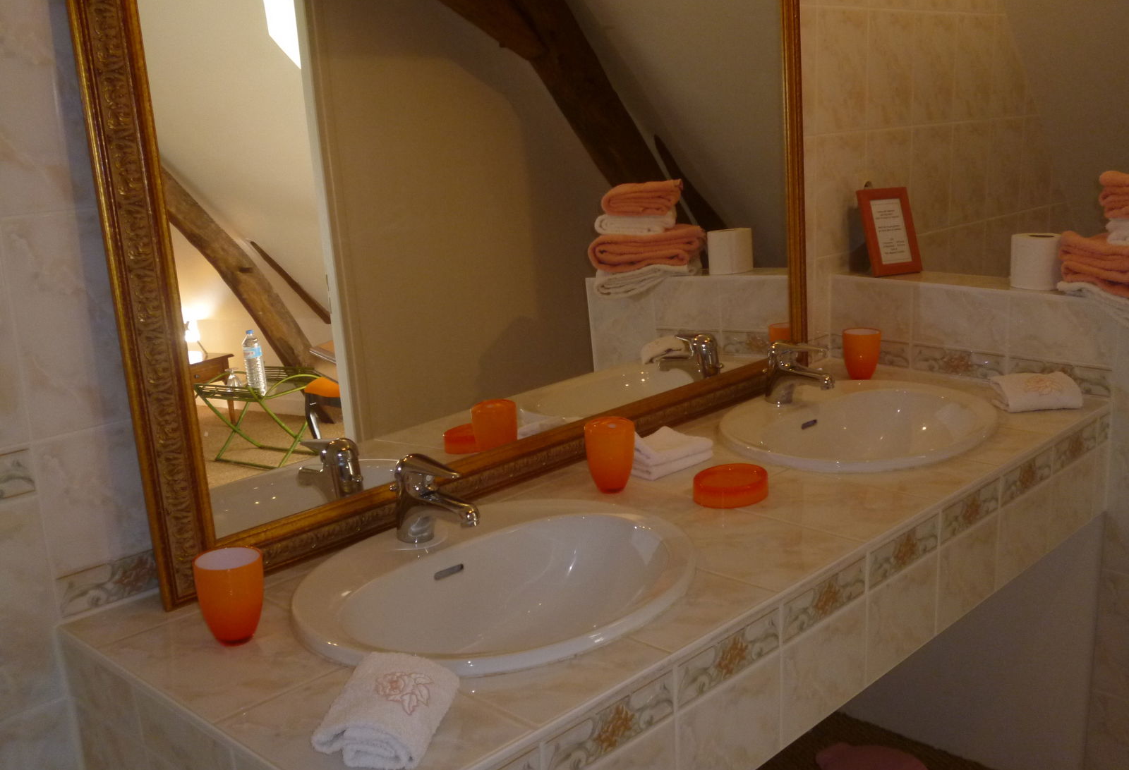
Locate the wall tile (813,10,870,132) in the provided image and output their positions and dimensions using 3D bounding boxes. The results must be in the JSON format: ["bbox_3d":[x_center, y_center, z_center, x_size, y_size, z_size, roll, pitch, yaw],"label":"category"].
[{"bbox_3d":[0.572,-0.646,2.423,0.010,0.248,0.198,11,19,43],"label":"wall tile"}]

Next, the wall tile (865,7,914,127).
[{"bbox_3d":[0.711,-0.686,2.561,0.010,0.248,0.198,11,19,43],"label":"wall tile"}]

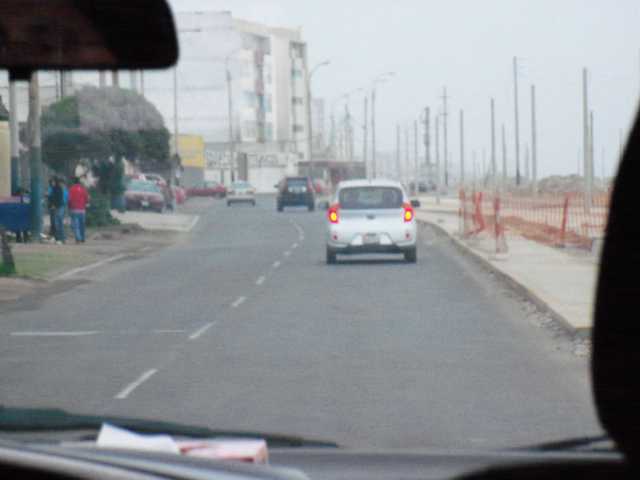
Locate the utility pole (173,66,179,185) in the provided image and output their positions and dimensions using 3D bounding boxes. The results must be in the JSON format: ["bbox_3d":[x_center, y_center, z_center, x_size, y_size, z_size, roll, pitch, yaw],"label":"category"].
[{"bbox_3d":[-7.549,-5.832,167.923,0.170,8.500,0.170,-1,1,0],"label":"utility pole"}]

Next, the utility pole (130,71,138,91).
[{"bbox_3d":[-8.839,-6.252,155.000,0.290,9.000,0.290,-1,1,0],"label":"utility pole"}]

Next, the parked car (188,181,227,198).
[{"bbox_3d":[-9.307,-4.105,263.000,3.900,1.400,1.620,-1,1,21],"label":"parked car"}]

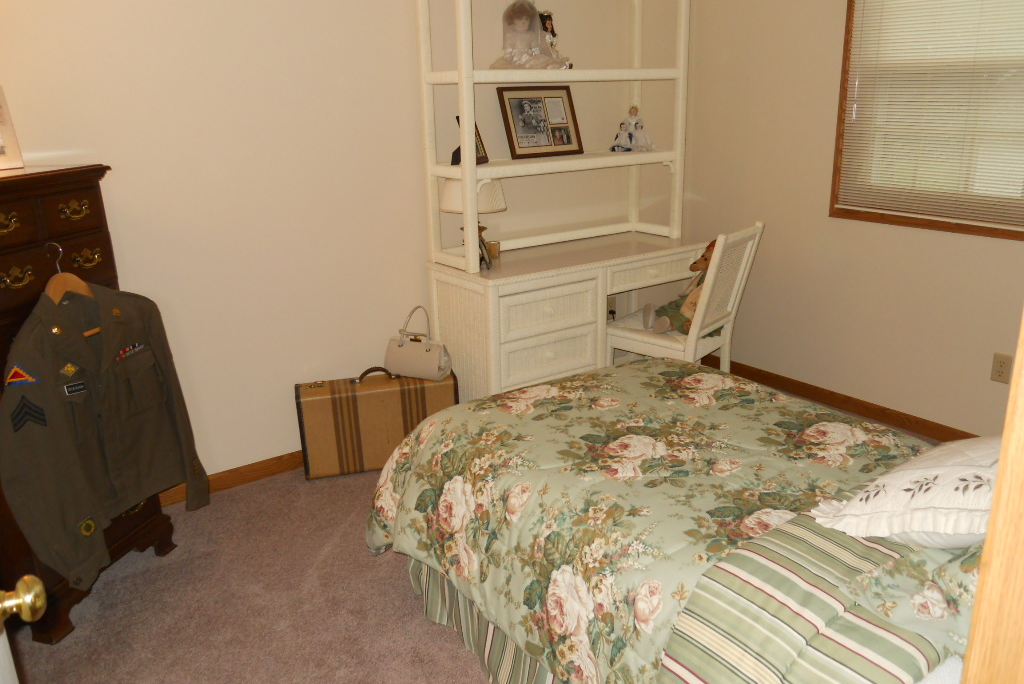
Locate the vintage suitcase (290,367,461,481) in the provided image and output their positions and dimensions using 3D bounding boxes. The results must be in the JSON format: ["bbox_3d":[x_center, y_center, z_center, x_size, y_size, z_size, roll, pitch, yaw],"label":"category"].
[{"bbox_3d":[-0.548,0.311,3.435,0.641,0.400,0.160,-6,17,-14],"label":"vintage suitcase"}]

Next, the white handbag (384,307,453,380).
[{"bbox_3d":[-0.389,-0.008,3.451,0.270,0.303,0.120,6,18,22],"label":"white handbag"}]

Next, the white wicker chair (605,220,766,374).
[{"bbox_3d":[0.731,-0.065,3.683,0.590,0.915,0.440,12,21,37],"label":"white wicker chair"}]

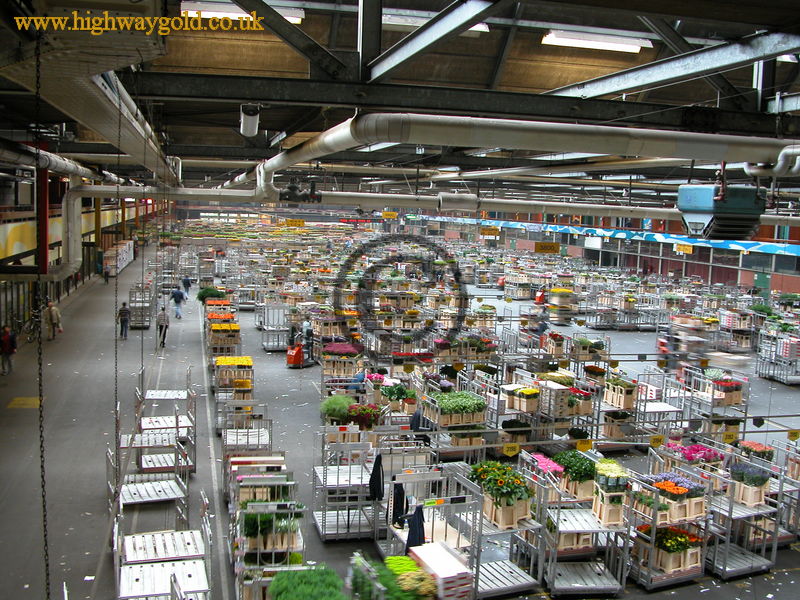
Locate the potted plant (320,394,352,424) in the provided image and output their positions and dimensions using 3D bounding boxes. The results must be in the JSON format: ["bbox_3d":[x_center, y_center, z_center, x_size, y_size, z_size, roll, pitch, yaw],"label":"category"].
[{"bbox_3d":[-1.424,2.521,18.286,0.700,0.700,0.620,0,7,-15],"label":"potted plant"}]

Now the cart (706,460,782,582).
[{"bbox_3d":[6.682,4.325,16.085,1.330,1.960,1.020,-1,8,-25],"label":"cart"}]

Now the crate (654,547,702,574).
[{"bbox_3d":[5.389,4.931,15.578,0.780,0.380,0.420,-1,8,-27],"label":"crate"}]

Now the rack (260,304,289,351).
[{"bbox_3d":[-5.697,1.254,37.422,1.020,2.000,1.300,0,7,-15],"label":"rack"}]

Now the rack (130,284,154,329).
[{"bbox_3d":[-13.387,0.459,41.779,1.020,1.950,1.300,0,7,-15],"label":"rack"}]

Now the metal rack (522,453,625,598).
[{"bbox_3d":[3.384,4.316,15.080,1.330,1.950,1.020,2,7,-5],"label":"metal rack"}]

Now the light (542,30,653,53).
[{"bbox_3d":[2.515,-3.284,10.283,1.500,0.130,0.240,0,7,-15],"label":"light"}]

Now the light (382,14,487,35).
[{"bbox_3d":[0.347,-3.297,9.678,1.500,0.130,0.260,0,7,-15],"label":"light"}]

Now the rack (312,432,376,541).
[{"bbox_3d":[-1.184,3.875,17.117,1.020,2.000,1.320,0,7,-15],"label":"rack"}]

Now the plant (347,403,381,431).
[{"bbox_3d":[-0.828,2.689,18.359,0.700,0.660,0.600,0,7,-15],"label":"plant"}]

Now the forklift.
[{"bbox_3d":[-4.173,1.932,34.209,0.850,1.540,1.550,4,7,17],"label":"forklift"}]

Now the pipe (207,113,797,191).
[{"bbox_3d":[-2.093,-4.005,26.009,5.350,0.340,35.000,0,7,-15],"label":"pipe"}]

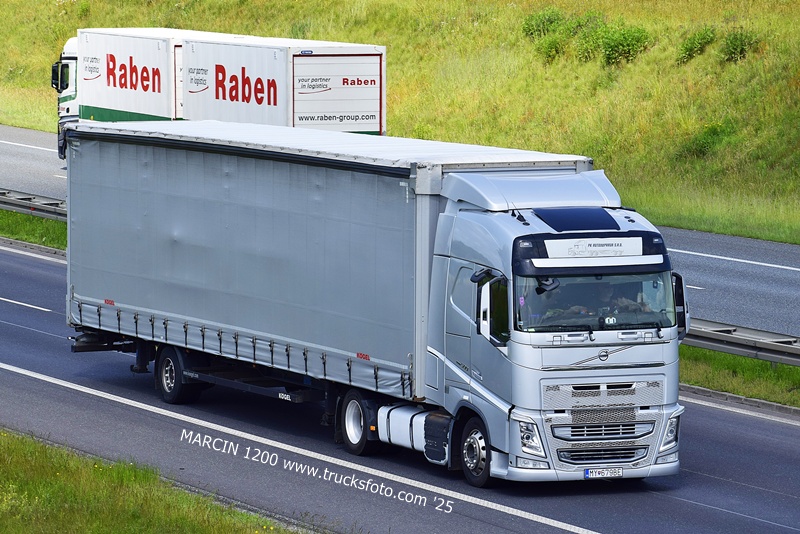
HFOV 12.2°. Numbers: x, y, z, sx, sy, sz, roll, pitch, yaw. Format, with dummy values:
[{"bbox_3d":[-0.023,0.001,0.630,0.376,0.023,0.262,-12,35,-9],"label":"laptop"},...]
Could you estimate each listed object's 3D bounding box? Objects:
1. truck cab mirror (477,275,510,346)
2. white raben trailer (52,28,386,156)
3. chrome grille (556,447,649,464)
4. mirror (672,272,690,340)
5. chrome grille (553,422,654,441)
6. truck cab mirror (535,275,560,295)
[{"bbox_3d":[1.170,0.562,47.099,0.360,0.860,0.190,-3,5,-25],"label":"truck cab mirror"},{"bbox_3d":[-5.140,-4.150,99.900,2.600,3.970,18.300,-2,5,-23],"label":"white raben trailer"},{"bbox_3d":[2.583,2.405,47.401,1.240,0.195,0.140,-3,5,-25],"label":"chrome grille"},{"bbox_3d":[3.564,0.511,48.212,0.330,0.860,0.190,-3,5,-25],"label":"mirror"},{"bbox_3d":[2.582,2.091,47.377,1.390,0.220,0.140,-3,5,-25],"label":"chrome grille"},{"bbox_3d":[1.856,0.237,46.897,0.250,0.200,0.220,-3,5,-25],"label":"truck cab mirror"}]

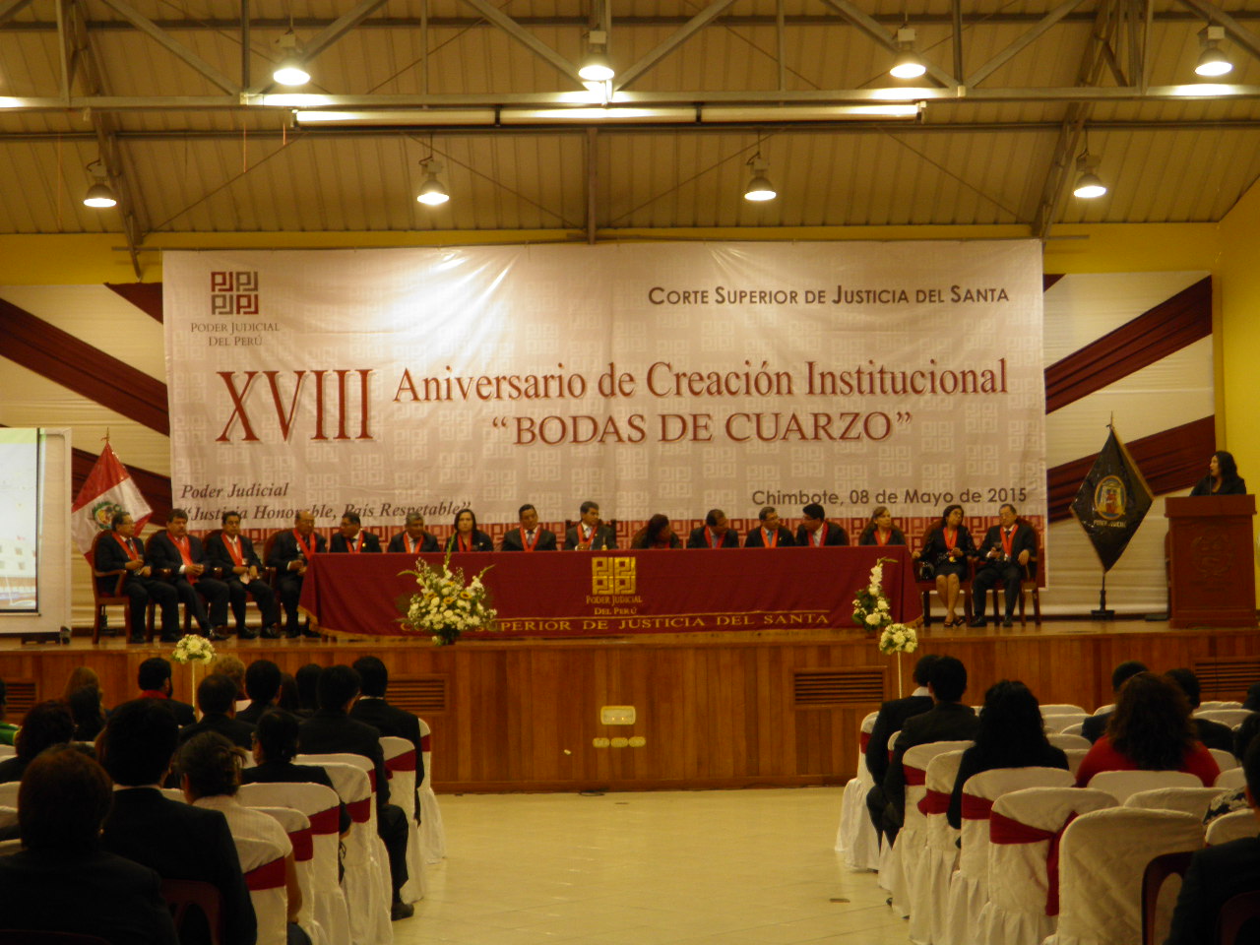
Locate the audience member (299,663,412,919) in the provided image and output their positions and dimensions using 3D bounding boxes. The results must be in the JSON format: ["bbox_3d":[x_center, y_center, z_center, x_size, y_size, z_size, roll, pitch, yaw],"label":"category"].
[{"bbox_3d":[-1.253,1.507,10.316,0.500,1.250,0.860,-1,-3,7],"label":"audience member"}]

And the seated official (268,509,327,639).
[{"bbox_3d":[-3.162,0.950,21.431,0.580,1.240,0.820,0,-3,-22],"label":"seated official"}]

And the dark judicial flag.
[{"bbox_3d":[5.297,0.296,24.810,0.920,1.581,0.250,-1,-3,0],"label":"dark judicial flag"}]

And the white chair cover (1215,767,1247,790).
[{"bbox_3d":[2.558,1.622,9.183,0.490,0.880,0.560,-1,-3,-2],"label":"white chair cover"}]

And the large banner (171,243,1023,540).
[{"bbox_3d":[-0.280,-0.655,25.670,9.950,3.930,0.060,-1,-3,-2],"label":"large banner"}]

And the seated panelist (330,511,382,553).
[{"bbox_3d":[-2.618,0.987,21.581,0.580,1.236,0.800,-1,-3,-3],"label":"seated panelist"}]

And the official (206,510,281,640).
[{"bbox_3d":[-3.787,1.007,22.081,0.600,1.278,0.850,0,-3,-22],"label":"official"}]

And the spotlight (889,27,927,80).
[{"bbox_3d":[2.682,-4.073,21.842,0.360,0.450,0.360,-1,-3,0],"label":"spotlight"}]

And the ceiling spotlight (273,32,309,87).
[{"bbox_3d":[-3.217,-3.918,21.411,0.345,0.528,0.345,-1,-3,0],"label":"ceiling spotlight"}]

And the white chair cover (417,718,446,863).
[{"bbox_3d":[-1.346,1.850,13.228,0.470,0.880,0.570,-1,-3,0],"label":"white chair cover"}]

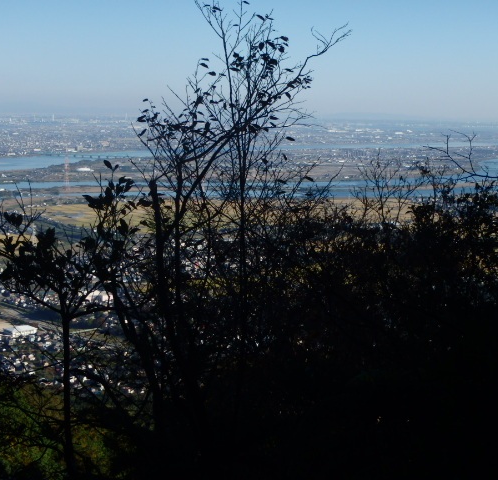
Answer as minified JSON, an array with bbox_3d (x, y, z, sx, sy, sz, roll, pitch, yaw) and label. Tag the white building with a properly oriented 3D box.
[{"bbox_3d":[-366.890,143.910,1664.620,43.500,13.000,28.000,-5,9,-37],"label":"white building"}]

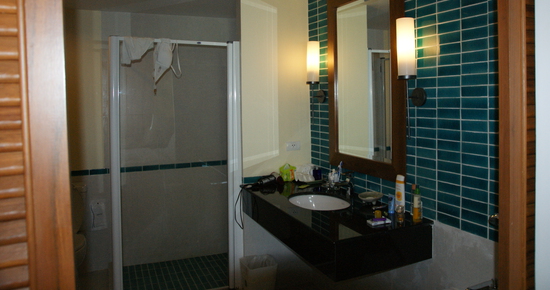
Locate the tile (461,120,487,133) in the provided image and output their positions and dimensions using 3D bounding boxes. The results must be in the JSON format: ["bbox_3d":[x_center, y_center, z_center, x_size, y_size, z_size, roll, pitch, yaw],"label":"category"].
[{"bbox_3d":[0.888,-0.085,1.839,0.010,0.049,0.148,-3,5,-22],"label":"tile"}]

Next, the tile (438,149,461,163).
[{"bbox_3d":[0.875,0.060,2.070,0.010,0.050,0.147,-4,5,-23],"label":"tile"}]

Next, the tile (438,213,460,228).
[{"bbox_3d":[0.841,0.363,2.003,0.010,0.049,0.148,-3,5,-22],"label":"tile"}]

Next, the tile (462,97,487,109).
[{"bbox_3d":[0.886,-0.189,1.832,0.010,0.049,0.148,-3,5,-22],"label":"tile"}]

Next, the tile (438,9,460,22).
[{"bbox_3d":[0.822,-0.608,1.939,0.010,0.049,0.148,-3,5,-22],"label":"tile"}]

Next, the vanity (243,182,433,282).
[{"bbox_3d":[0.278,0.466,2.625,0.580,0.190,1.360,-3,5,-22],"label":"vanity"}]

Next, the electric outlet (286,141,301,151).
[{"bbox_3d":[0.153,0.014,3.306,0.120,0.070,0.012,-4,5,-23],"label":"electric outlet"}]

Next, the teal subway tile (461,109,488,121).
[{"bbox_3d":[0.912,-0.137,1.877,0.010,0.049,0.148,-5,6,-23],"label":"teal subway tile"}]

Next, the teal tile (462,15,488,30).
[{"bbox_3d":[0.894,-0.547,1.840,0.010,0.049,0.148,-5,6,-23],"label":"teal tile"}]

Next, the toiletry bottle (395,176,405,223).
[{"bbox_3d":[0.718,0.283,2.364,0.055,0.215,0.040,1,5,25],"label":"toiletry bottle"}]

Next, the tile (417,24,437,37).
[{"bbox_3d":[0.779,-0.579,2.111,0.010,0.049,0.148,-5,6,-23],"label":"tile"}]

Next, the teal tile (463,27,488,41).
[{"bbox_3d":[0.896,-0.496,1.845,0.010,0.049,0.148,-5,6,-23],"label":"teal tile"}]

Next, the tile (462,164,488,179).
[{"bbox_3d":[0.923,0.126,1.901,0.010,0.049,0.148,-5,6,-23],"label":"tile"}]

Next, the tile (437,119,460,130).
[{"bbox_3d":[0.855,-0.102,2.027,0.010,0.050,0.150,-4,6,-23],"label":"tile"}]

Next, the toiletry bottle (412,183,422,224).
[{"bbox_3d":[0.742,0.304,2.145,0.043,0.190,0.045,-3,5,-22],"label":"toiletry bottle"}]

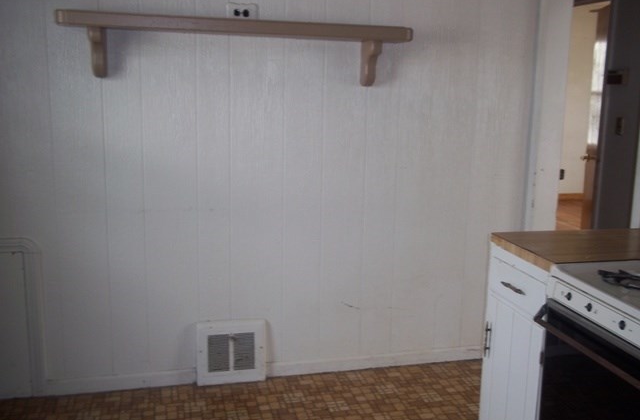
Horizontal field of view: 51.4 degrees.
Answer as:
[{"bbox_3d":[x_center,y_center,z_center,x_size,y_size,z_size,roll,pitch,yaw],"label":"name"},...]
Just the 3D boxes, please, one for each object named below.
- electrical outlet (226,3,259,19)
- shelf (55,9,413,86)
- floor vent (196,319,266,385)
[{"bbox_3d":[-0.347,-0.885,2.997,0.140,0.084,0.010,-1,10,-14],"label":"electrical outlet"},{"bbox_3d":[-0.340,-0.697,2.942,1.528,0.264,0.180,-1,10,-14],"label":"shelf"},{"bbox_3d":[-0.427,0.688,3.227,0.330,0.309,0.050,-1,10,-14],"label":"floor vent"}]

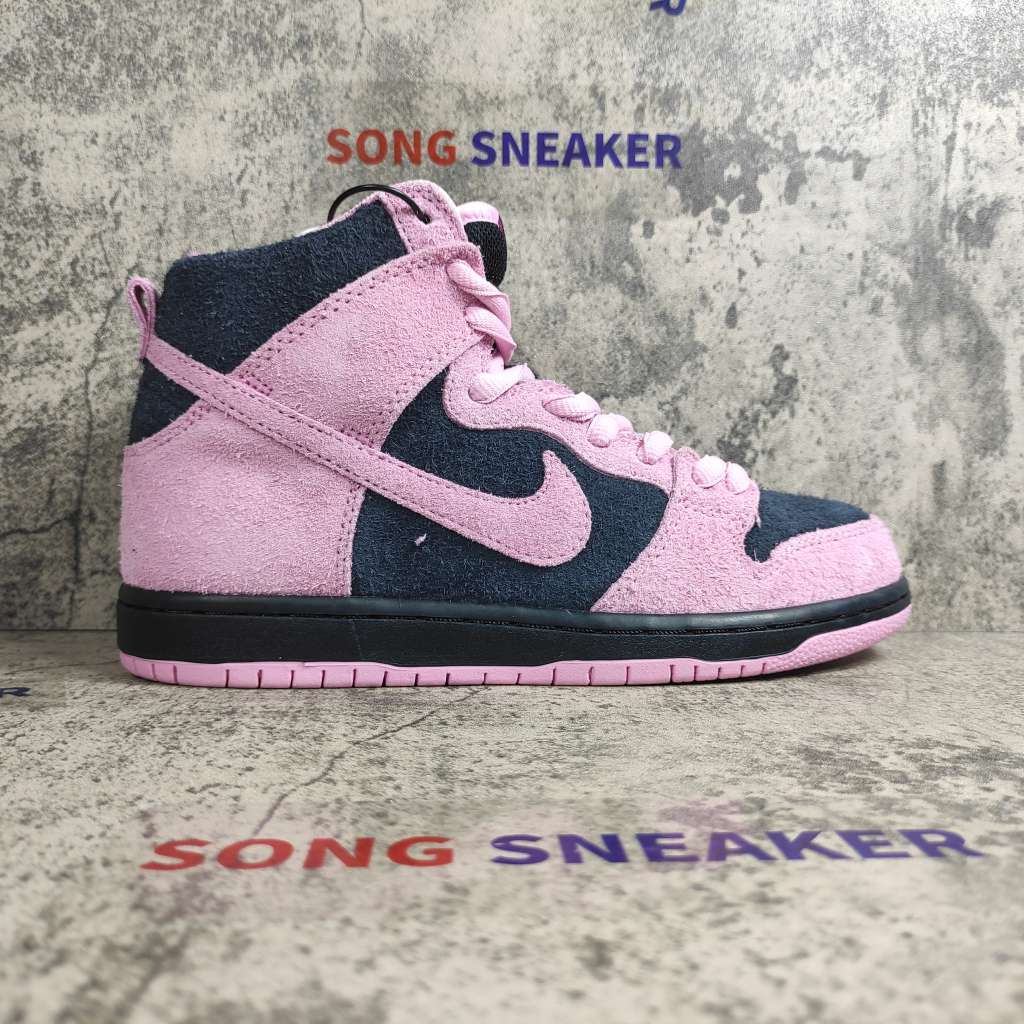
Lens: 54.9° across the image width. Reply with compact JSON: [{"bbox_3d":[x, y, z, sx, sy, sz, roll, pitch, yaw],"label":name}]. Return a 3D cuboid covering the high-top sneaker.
[{"bbox_3d":[0.007,-0.032,0.369,0.298,0.175,0.109,0,2,-6],"label":"high-top sneaker"}]

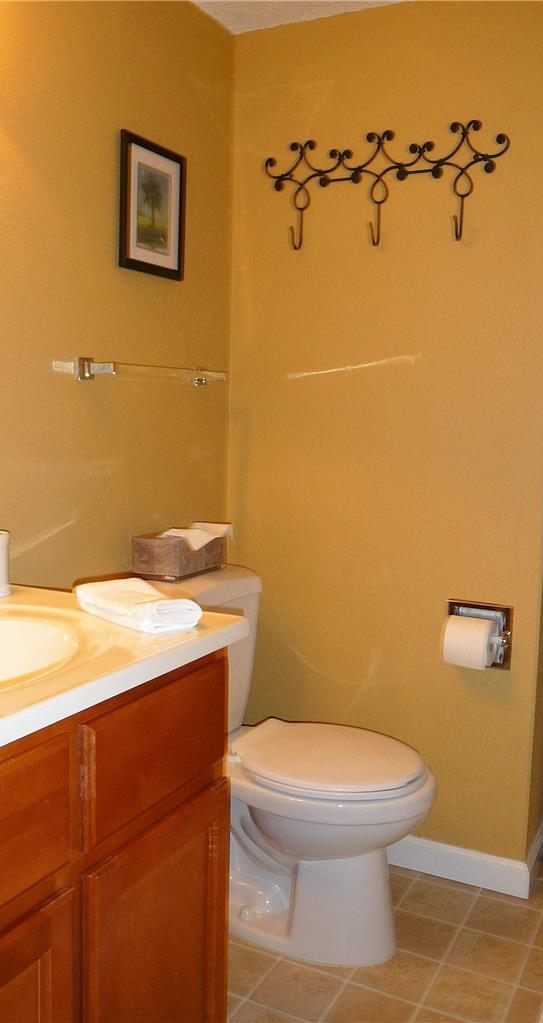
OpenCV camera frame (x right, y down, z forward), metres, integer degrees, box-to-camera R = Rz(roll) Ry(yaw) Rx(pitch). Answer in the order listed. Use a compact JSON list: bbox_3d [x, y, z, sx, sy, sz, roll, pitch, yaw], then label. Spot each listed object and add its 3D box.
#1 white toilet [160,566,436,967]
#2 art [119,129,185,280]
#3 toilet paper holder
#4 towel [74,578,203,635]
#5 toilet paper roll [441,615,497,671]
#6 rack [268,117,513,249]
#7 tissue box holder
[{"bbox_3d":[0.024,0.564,1.879,0.710,0.765,0.490,4,7,28],"label":"white toilet"},{"bbox_3d":[-0.271,-0.702,1.919,0.022,0.300,0.240,4,7,28],"label":"art"},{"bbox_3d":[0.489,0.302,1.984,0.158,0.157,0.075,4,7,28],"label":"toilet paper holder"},{"bbox_3d":[-0.212,0.144,1.329,0.120,0.042,0.240,-5,8,-43],"label":"towel"},{"bbox_3d":[0.468,0.305,1.956,0.098,0.112,0.112,4,7,28],"label":"toilet paper roll"},{"bbox_3d":[0.247,-0.790,2.016,0.635,0.280,0.055,4,7,28],"label":"rack"},{"bbox_3d":[-0.216,0.101,2.033,0.130,0.093,0.215,4,7,28],"label":"tissue box holder"}]

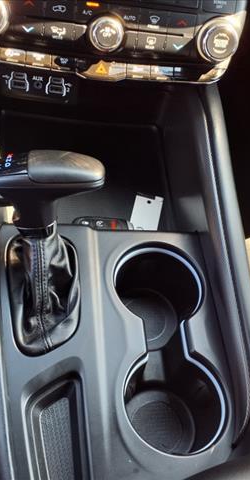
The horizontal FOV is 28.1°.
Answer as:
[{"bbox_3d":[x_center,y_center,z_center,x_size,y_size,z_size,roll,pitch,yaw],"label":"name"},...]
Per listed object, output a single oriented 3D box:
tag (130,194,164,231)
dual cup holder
[{"bbox_3d":[0.023,-0.026,0.541,0.030,0.003,0.052,14,63,-1],"label":"tag"},{"bbox_3d":[0.033,0.104,0.457,0.085,0.080,0.192,-1,56,-8],"label":"dual cup holder"}]

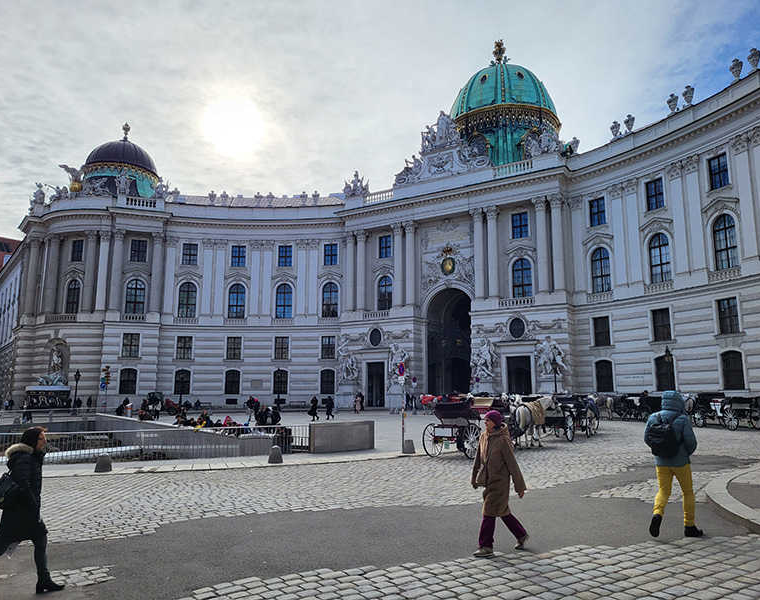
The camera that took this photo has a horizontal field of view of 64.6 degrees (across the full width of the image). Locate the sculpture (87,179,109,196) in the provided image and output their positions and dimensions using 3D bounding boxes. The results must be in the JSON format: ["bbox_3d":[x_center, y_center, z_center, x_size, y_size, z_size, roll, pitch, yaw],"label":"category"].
[{"bbox_3d":[-30.835,-12.298,65.822,1.900,2.120,1.200,-1,-10,5],"label":"sculpture"}]

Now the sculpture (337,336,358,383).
[{"bbox_3d":[-3.204,6.070,60.172,1.700,4.340,1.400,-6,-11,32],"label":"sculpture"}]

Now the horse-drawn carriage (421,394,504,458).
[{"bbox_3d":[2.987,4.019,18.999,1.650,1.850,3.200,-7,-12,37],"label":"horse-drawn carriage"}]

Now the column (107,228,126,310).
[{"bbox_3d":[-29.098,-3.331,66.181,1.300,9.198,1.300,4,-10,-20],"label":"column"}]

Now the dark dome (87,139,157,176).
[{"bbox_3d":[-33.321,-18.758,77.969,8.800,4.450,8.800,-1,-10,7],"label":"dark dome"}]

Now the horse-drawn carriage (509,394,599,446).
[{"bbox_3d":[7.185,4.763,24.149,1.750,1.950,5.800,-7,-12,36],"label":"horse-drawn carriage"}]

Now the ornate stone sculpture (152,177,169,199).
[{"bbox_3d":[-24.586,-12.605,67.461,1.750,2.510,1.200,3,-10,-16],"label":"ornate stone sculpture"}]

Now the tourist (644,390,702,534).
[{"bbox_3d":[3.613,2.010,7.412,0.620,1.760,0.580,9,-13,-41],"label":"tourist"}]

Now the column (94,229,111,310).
[{"bbox_3d":[-30.887,-3.273,67.316,1.150,9.333,0.700,3,-10,-17],"label":"column"}]

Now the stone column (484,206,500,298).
[{"bbox_3d":[10.454,-4.496,55.602,1.050,8.600,1.050,-6,-11,32],"label":"stone column"}]

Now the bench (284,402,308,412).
[{"bbox_3d":[-8.735,11.211,63.619,2.000,0.880,0.650,0,-10,-2],"label":"bench"}]

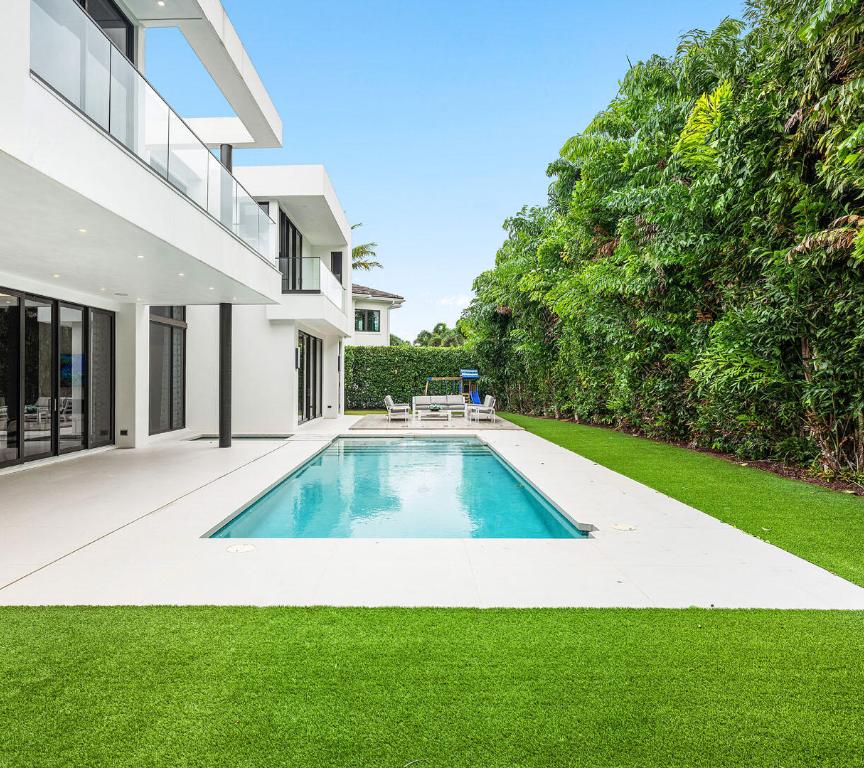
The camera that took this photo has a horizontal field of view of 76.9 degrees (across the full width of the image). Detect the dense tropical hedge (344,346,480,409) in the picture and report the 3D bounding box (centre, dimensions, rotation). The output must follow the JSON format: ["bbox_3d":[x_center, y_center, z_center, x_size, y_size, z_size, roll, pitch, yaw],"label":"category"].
[{"bbox_3d":[-0.956,-0.267,26.867,7.249,3.040,1.309,0,1,-2],"label":"dense tropical hedge"}]

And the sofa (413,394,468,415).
[{"bbox_3d":[0.282,0.884,19.880,1.943,0.836,0.846,0,1,-1],"label":"sofa"}]

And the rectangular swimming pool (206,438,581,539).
[{"bbox_3d":[-0.481,2.054,9.812,3.695,1.309,9.443,0,1,-2],"label":"rectangular swimming pool"}]

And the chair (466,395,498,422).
[{"bbox_3d":[1.722,0.875,18.722,0.866,0.886,0.755,0,1,-10],"label":"chair"}]

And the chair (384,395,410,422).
[{"bbox_3d":[-1.178,0.875,18.722,0.866,0.886,0.755,0,1,4],"label":"chair"}]

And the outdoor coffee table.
[{"bbox_3d":[0.086,1.119,18.422,1.148,0.403,0.654,0,1,-2],"label":"outdoor coffee table"}]

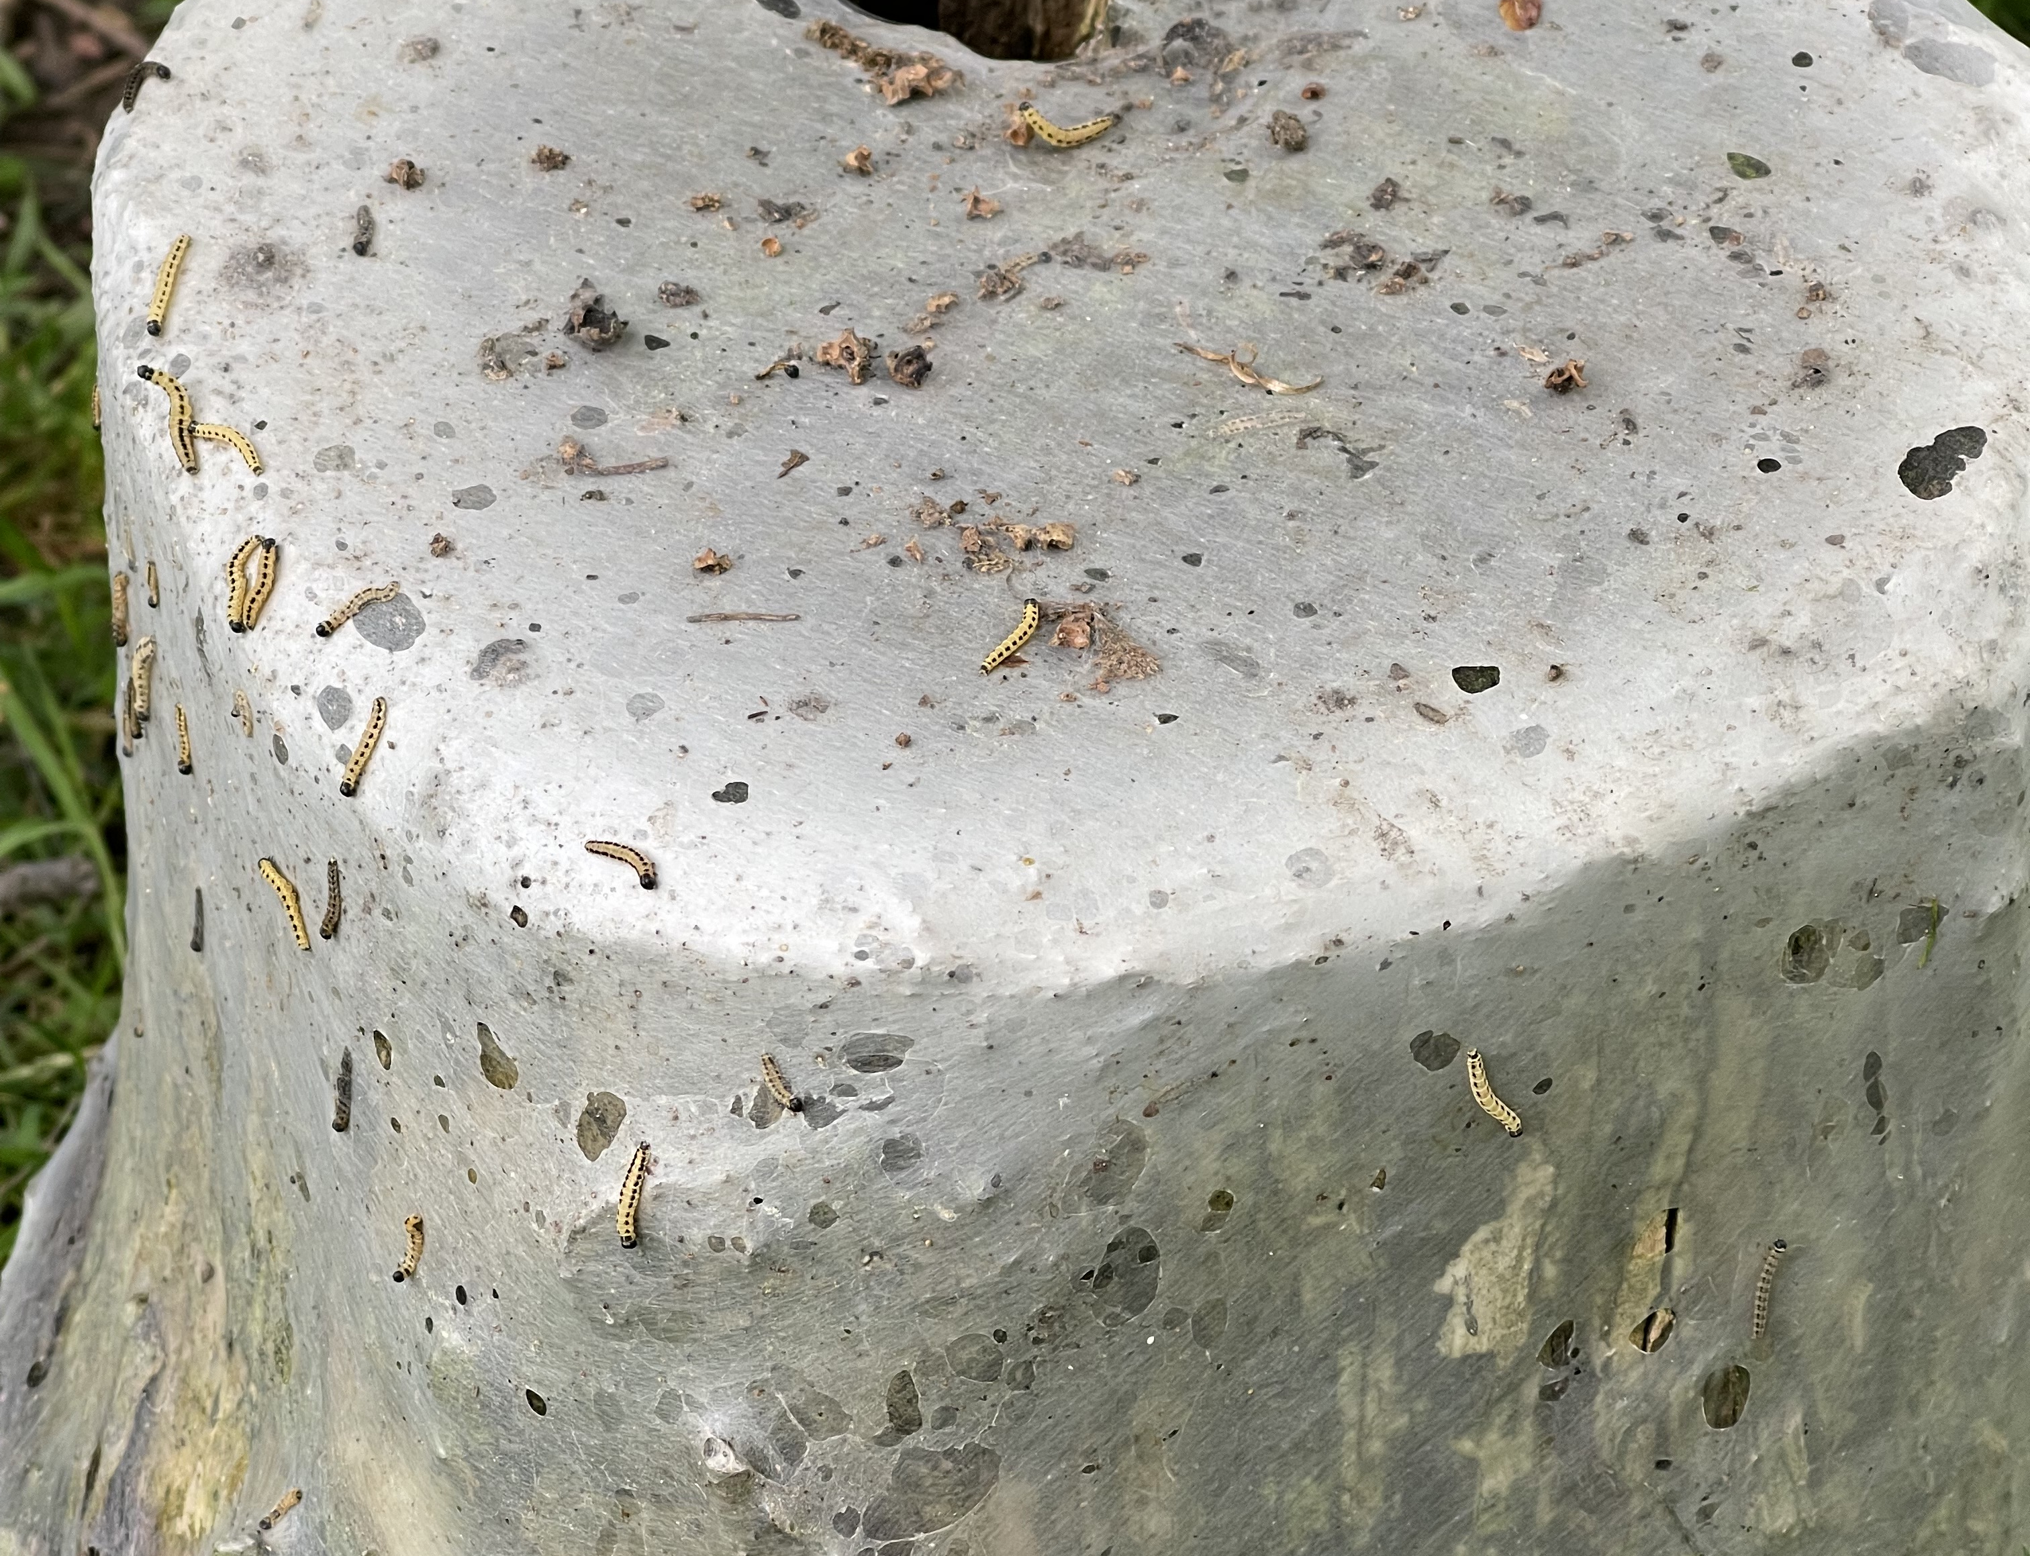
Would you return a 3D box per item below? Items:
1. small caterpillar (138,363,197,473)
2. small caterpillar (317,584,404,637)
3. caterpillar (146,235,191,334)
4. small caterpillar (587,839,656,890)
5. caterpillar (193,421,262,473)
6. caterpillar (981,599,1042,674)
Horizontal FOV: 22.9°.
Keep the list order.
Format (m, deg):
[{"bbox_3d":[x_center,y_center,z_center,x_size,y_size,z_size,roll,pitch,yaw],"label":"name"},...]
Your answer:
[{"bbox_3d":[-0.167,-0.072,0.995,0.007,0.003,0.026,-29,66,-2],"label":"small caterpillar"},{"bbox_3d":[-0.125,-0.033,0.951,0.018,0.003,0.005,-32,52,-9],"label":"small caterpillar"},{"bbox_3d":[-0.173,-0.101,1.025,0.004,0.003,0.024,6,64,15],"label":"caterpillar"},{"bbox_3d":[-0.071,0.015,0.904,0.016,0.003,0.005,31,70,24],"label":"small caterpillar"},{"bbox_3d":[-0.154,-0.066,0.983,0.019,0.003,0.006,33,71,25],"label":"caterpillar"},{"bbox_3d":[0.000,-0.026,0.939,0.005,0.003,0.022,18,47,18],"label":"caterpillar"}]

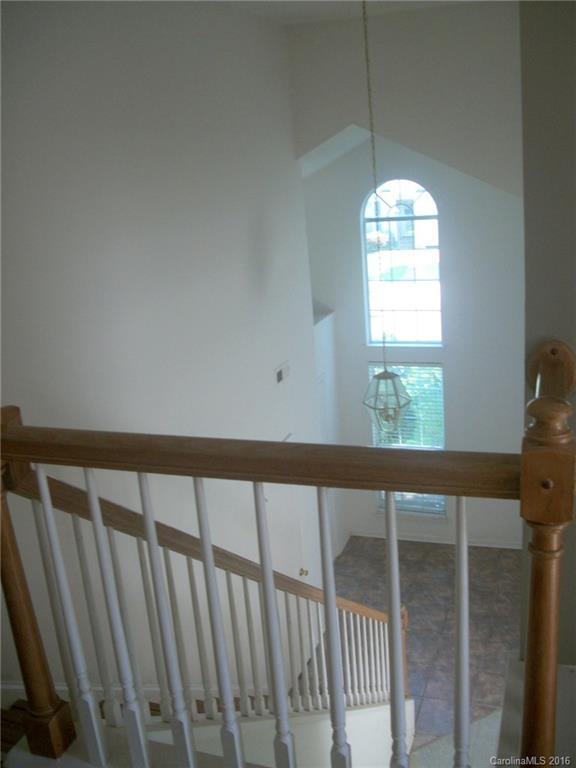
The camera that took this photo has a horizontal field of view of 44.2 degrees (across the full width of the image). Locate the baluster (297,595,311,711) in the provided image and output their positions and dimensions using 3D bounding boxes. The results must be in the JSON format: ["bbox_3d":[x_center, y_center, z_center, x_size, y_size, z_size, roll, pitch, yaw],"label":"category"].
[{"bbox_3d":[0.072,1.257,3.298,0.032,0.646,0.032,3,19,22],"label":"baluster"}]

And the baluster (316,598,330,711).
[{"bbox_3d":[0.174,1.369,3.564,0.032,0.646,0.032,3,19,22],"label":"baluster"}]

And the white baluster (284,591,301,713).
[{"bbox_3d":[0.020,1.201,3.165,0.032,0.646,0.032,3,19,22],"label":"white baluster"}]

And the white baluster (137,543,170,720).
[{"bbox_3d":[-0.394,0.741,2.100,0.032,0.646,0.032,3,19,22],"label":"white baluster"}]

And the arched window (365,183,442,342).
[{"bbox_3d":[1.224,-1.277,7.582,0.817,1.769,0.100,1,18,19],"label":"arched window"}]

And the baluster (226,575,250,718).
[{"bbox_3d":[-0.186,0.970,2.633,0.032,0.646,0.032,3,19,22],"label":"baluster"}]

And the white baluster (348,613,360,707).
[{"bbox_3d":[0.383,1.593,4.096,0.032,0.646,0.032,3,19,22],"label":"white baluster"}]

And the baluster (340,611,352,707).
[{"bbox_3d":[0.331,1.537,3.963,0.032,0.646,0.032,3,19,22],"label":"baluster"}]

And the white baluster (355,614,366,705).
[{"bbox_3d":[0.434,1.649,4.229,0.032,0.646,0.032,3,19,22],"label":"white baluster"}]

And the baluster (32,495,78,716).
[{"bbox_3d":[-0.543,0.568,1.702,0.032,0.646,0.032,3,19,22],"label":"baluster"}]

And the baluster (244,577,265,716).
[{"bbox_3d":[-0.135,1.028,2.766,0.032,0.646,0.032,3,19,22],"label":"baluster"}]

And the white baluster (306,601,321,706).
[{"bbox_3d":[0.123,1.312,3.431,0.032,0.646,0.032,3,19,22],"label":"white baluster"}]

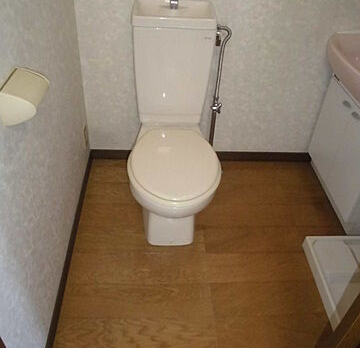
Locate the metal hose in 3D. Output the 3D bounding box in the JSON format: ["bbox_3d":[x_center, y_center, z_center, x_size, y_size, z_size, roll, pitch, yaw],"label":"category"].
[{"bbox_3d":[0.175,-0.331,1.800,0.085,0.770,0.065,1,40,-5],"label":"metal hose"}]

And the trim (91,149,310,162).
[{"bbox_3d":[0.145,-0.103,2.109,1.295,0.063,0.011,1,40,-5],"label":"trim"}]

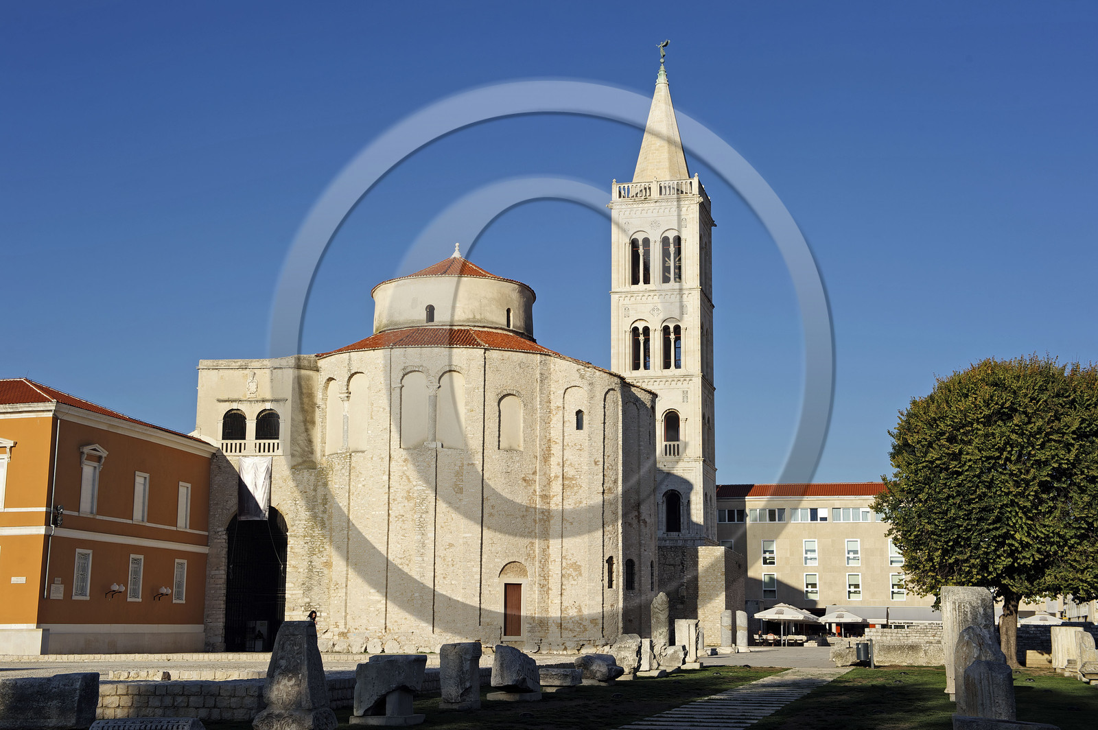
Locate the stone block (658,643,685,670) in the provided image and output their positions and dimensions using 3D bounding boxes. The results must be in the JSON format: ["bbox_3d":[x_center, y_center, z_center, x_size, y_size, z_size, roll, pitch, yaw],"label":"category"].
[{"bbox_3d":[3.708,8.738,43.900,0.680,0.717,0.500,-3,-11,18],"label":"stone block"}]

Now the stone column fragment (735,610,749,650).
[{"bbox_3d":[10.861,14.981,82.300,0.713,2.313,0.677,-2,-10,13],"label":"stone column fragment"}]

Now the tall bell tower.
[{"bbox_3d":[10.587,-5.325,134.614,8.200,49.100,7.900,-2,-11,15],"label":"tall bell tower"}]

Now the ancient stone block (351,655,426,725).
[{"bbox_3d":[-2.926,5.918,26.700,1.097,1.203,0.877,-2,-11,15],"label":"ancient stone block"}]

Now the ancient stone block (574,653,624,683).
[{"bbox_3d":[1.243,7.416,35.800,1.000,0.686,0.850,-3,-11,20],"label":"ancient stone block"}]

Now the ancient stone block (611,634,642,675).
[{"bbox_3d":[1.990,7.434,37.500,0.700,1.030,0.550,-2,-11,14],"label":"ancient stone block"}]

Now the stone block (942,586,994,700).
[{"bbox_3d":[8.848,5.865,30.900,1.000,2.330,0.750,-2,-11,16],"label":"stone block"}]

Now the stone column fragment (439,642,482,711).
[{"bbox_3d":[-1.828,6.416,30.200,0.690,1.357,0.655,-2,-11,15],"label":"stone column fragment"}]

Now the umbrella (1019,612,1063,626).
[{"bbox_3d":[43.880,23.547,130.000,3.750,3.160,3.750,-2,-10,13],"label":"umbrella"}]

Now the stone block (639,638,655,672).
[{"bbox_3d":[2.742,8.124,41.000,0.340,0.933,0.450,-3,-11,18],"label":"stone block"}]

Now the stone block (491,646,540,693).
[{"bbox_3d":[-0.680,6.021,29.000,0.600,0.900,1.000,-4,-11,25],"label":"stone block"}]

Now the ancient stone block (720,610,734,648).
[{"bbox_3d":[10.004,14.873,82.300,0.603,2.102,0.603,-2,-10,13],"label":"ancient stone block"}]

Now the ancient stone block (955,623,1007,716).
[{"bbox_3d":[7.701,5.440,26.100,0.870,1.630,0.680,-2,-11,16],"label":"ancient stone block"}]

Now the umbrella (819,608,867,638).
[{"bbox_3d":[26.609,23.683,132.000,3.850,3.350,3.850,-3,-11,19],"label":"umbrella"}]

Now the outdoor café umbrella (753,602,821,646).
[{"bbox_3d":[18.421,20.422,115.000,3.950,3.355,3.950,-2,-10,13],"label":"outdoor café umbrella"}]

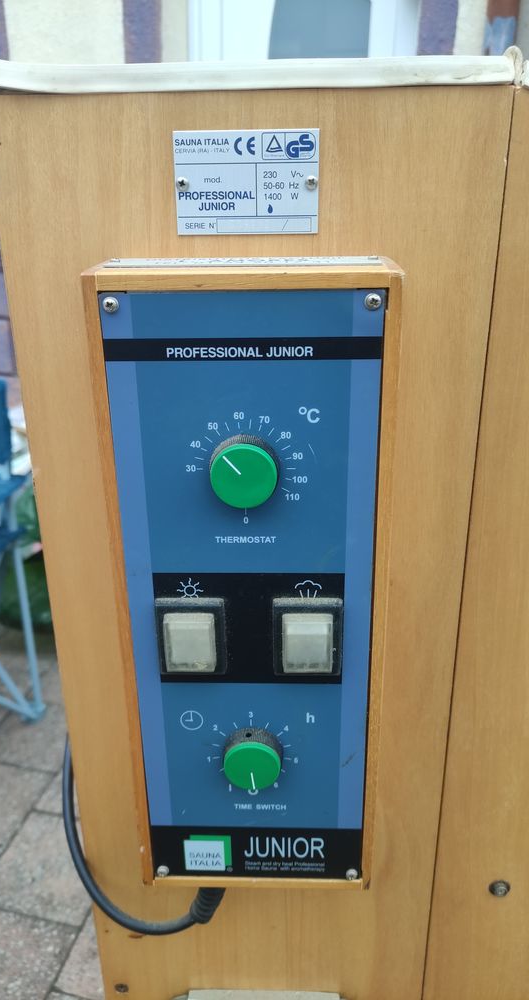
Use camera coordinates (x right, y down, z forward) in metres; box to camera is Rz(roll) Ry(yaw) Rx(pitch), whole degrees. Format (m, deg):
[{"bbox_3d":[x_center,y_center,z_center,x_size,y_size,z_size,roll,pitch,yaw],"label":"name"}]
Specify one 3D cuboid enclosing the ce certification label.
[{"bbox_3d":[-0.007,-0.135,0.309,0.061,0.041,0.002,0,21,2],"label":"ce certification label"}]

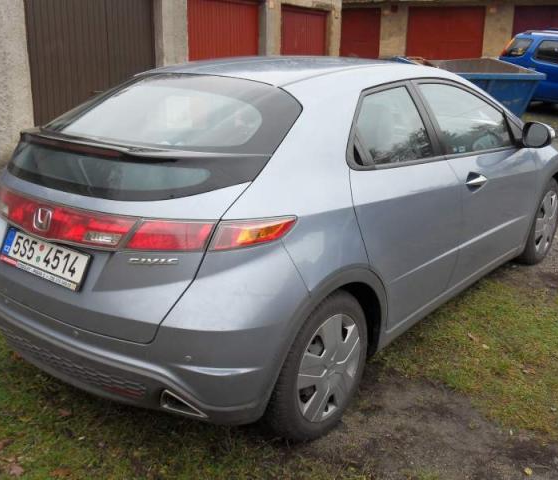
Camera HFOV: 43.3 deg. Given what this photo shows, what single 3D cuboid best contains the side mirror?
[{"bbox_3d":[1.477,-0.611,4.021,0.215,0.155,0.130,14,22,36],"label":"side mirror"}]

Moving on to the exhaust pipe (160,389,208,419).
[{"bbox_3d":[-0.330,0.581,2.530,0.225,0.075,0.100,14,22,36],"label":"exhaust pipe"}]

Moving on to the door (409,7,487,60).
[{"bbox_3d":[5.222,-6.280,22.180,2.350,2.100,0.080,5,18,14],"label":"door"}]

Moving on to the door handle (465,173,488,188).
[{"bbox_3d":[1.014,-0.293,3.616,0.050,0.075,0.220,14,22,36],"label":"door handle"}]

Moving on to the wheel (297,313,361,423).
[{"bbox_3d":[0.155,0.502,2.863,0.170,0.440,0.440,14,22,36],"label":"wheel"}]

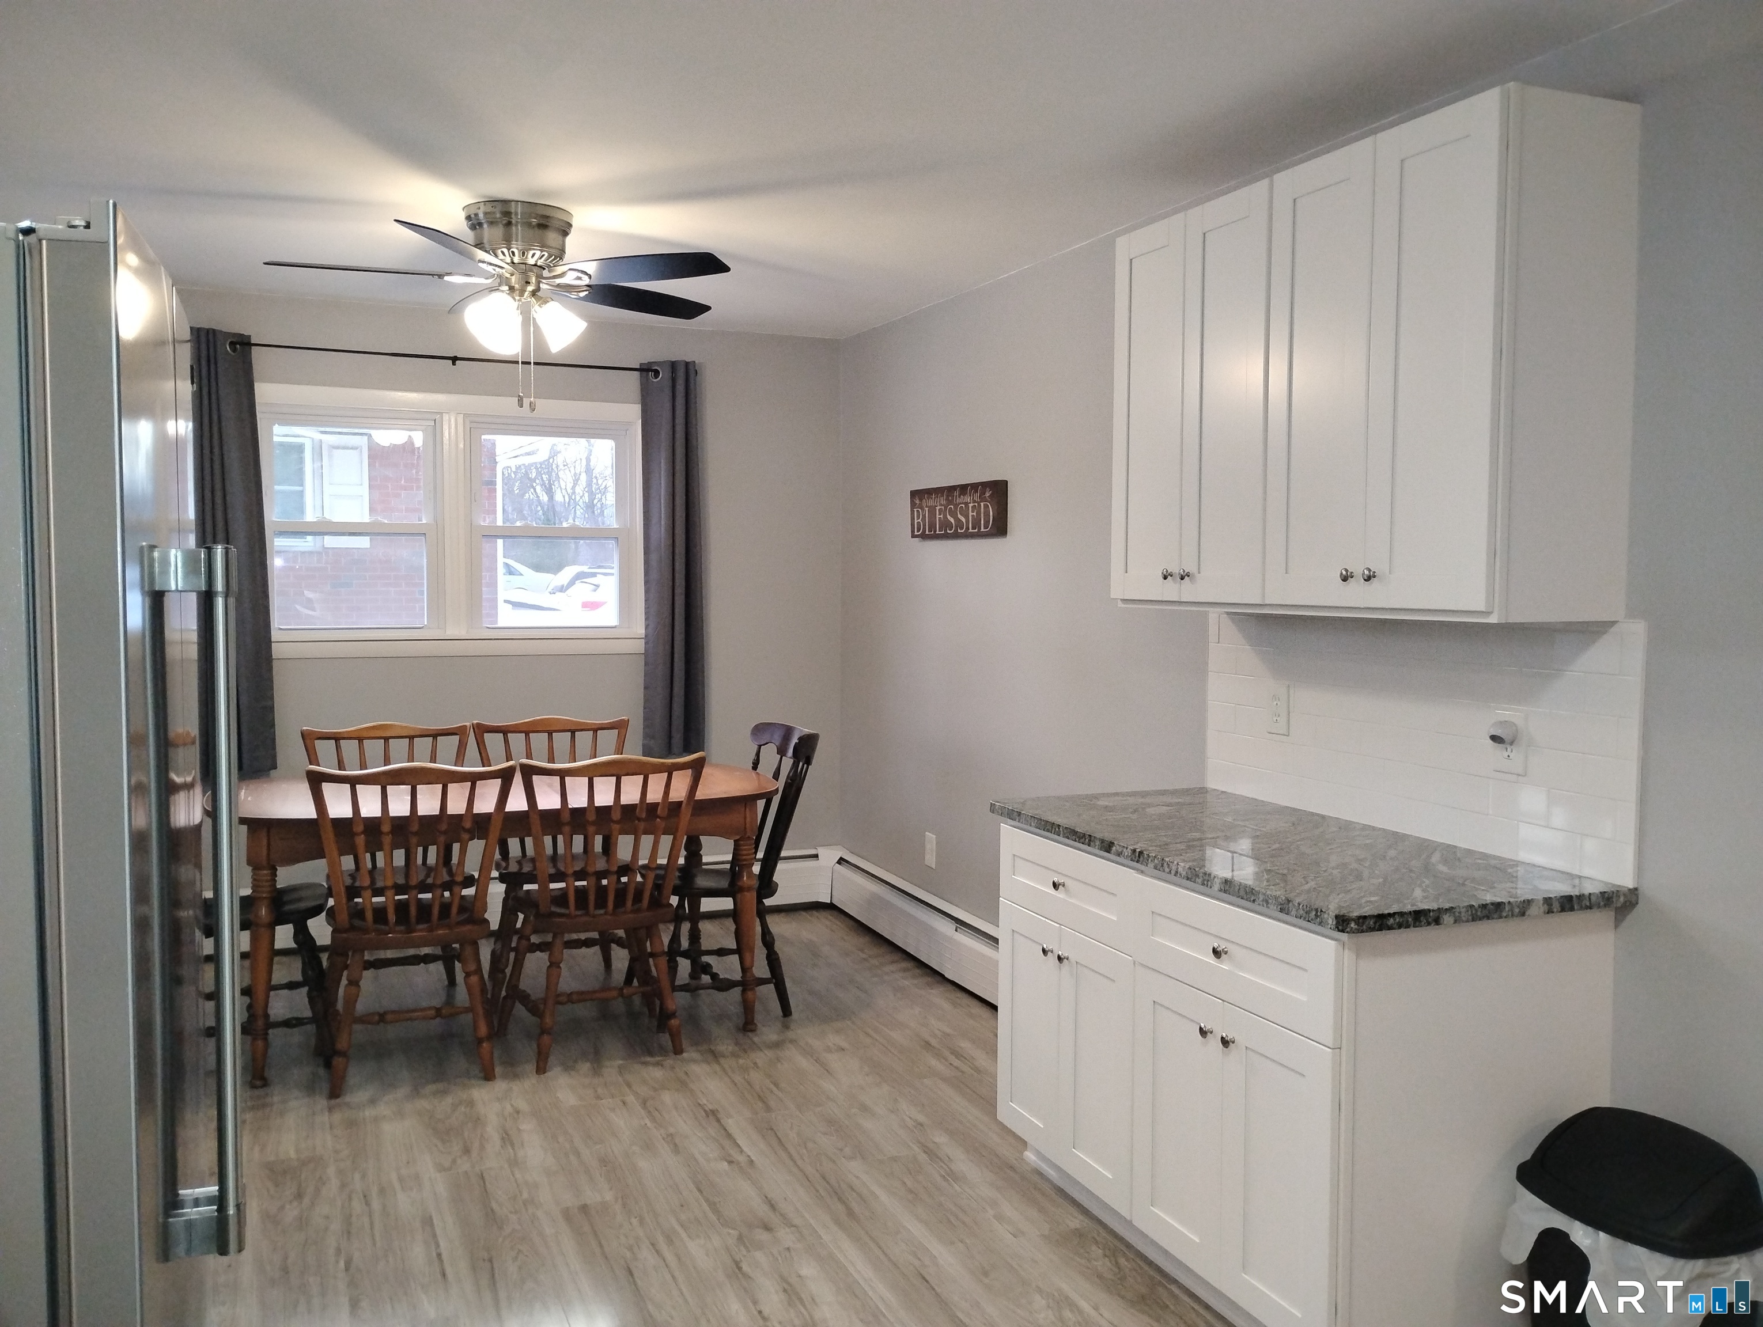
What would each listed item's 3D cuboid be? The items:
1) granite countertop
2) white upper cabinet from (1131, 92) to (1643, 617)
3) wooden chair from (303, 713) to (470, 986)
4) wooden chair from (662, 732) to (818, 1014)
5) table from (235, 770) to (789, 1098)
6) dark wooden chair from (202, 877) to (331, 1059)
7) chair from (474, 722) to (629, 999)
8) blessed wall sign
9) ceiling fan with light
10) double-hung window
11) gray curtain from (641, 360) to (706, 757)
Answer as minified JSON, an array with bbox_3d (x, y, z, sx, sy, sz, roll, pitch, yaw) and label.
[{"bbox_3d":[0.811,0.386,3.032,0.658,0.031,1.277,-1,4,-23],"label":"granite countertop"},{"bbox_3d":[0.964,-0.567,3.059,0.323,0.916,1.214,-1,4,-23],"label":"white upper cabinet"},{"bbox_3d":[-1.613,0.682,4.747,0.555,0.930,0.530,-1,4,-23],"label":"wooden chair"},{"bbox_3d":[-0.548,0.683,4.848,0.550,0.930,0.570,-1,4,-23],"label":"wooden chair"},{"bbox_3d":[-1.199,0.777,4.586,1.750,0.765,1.010,-1,4,-23],"label":"table"},{"bbox_3d":[-1.958,0.707,4.286,0.560,0.930,0.570,-1,4,-23],"label":"dark wooden chair"},{"bbox_3d":[-1.101,0.672,4.964,0.555,0.930,0.530,-1,4,-23],"label":"chair"},{"bbox_3d":[0.265,-0.536,5.067,0.040,0.182,0.705,-1,4,-23],"label":"blessed wall sign"},{"bbox_3d":[-1.008,-0.981,3.982,1.320,0.545,1.290,-1,4,-23],"label":"ceiling fan with light"},{"bbox_3d":[-1.641,-0.528,5.506,1.460,0.990,0.100,-1,4,-23],"label":"double-hung window"},{"bbox_3d":[-0.839,-0.418,5.770,0.270,1.605,0.105,-1,4,-23],"label":"gray curtain"}]

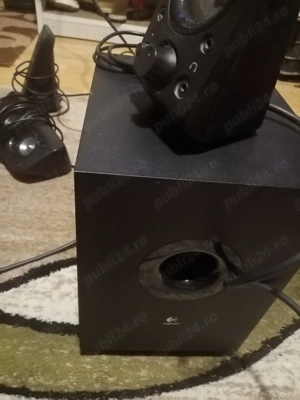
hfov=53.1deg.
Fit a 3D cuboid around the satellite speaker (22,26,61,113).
[{"bbox_3d":[-0.293,-0.332,0.765,0.108,0.192,0.086,-2,43,-14],"label":"satellite speaker"}]

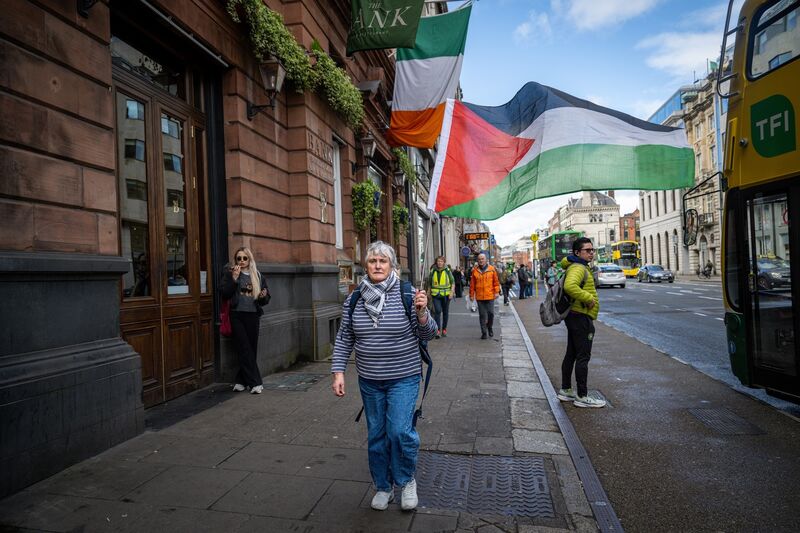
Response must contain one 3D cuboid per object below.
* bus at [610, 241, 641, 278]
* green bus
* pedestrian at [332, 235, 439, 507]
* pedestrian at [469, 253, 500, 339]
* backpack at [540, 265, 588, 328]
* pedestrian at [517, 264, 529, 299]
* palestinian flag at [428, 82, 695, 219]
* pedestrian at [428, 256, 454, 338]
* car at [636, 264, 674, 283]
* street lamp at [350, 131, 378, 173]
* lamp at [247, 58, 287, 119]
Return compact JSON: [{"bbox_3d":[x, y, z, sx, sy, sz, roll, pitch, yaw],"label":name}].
[{"bbox_3d":[28.852,-0.690,69.911,2.550,4.300,11.000,-3,-1,10],"label":"bus"},{"bbox_3d":[13.971,-0.420,46.401,2.550,4.300,11.000,-3,-1,10],"label":"green bus"},{"bbox_3d":[-0.093,0.658,3.371,0.630,1.620,0.450,-3,-1,4],"label":"pedestrian"},{"bbox_3d":[1.771,0.621,11.150,0.620,1.780,0.450,-2,-1,10],"label":"pedestrian"},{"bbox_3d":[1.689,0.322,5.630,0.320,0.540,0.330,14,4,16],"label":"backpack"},{"bbox_3d":[6.257,0.783,27.300,0.400,1.760,0.520,-1,-2,-42],"label":"pedestrian"},{"bbox_3d":[0.885,-0.690,3.120,1.470,0.800,0.380,-2,-1,12],"label":"palestinian flag"},{"bbox_3d":[0.852,0.634,10.900,0.540,1.680,0.420,-2,-1,10],"label":"pedestrian"},{"bbox_3d":[21.300,0.590,44.800,1.800,1.460,4.450,-2,-1,9],"label":"car"},{"bbox_3d":[-0.749,-2.363,11.100,0.480,0.880,0.340,-3,-1,10],"label":"street lamp"},{"bbox_3d":[-1.815,-2.462,7.224,0.480,0.880,0.340,-3,-1,10],"label":"lamp"}]

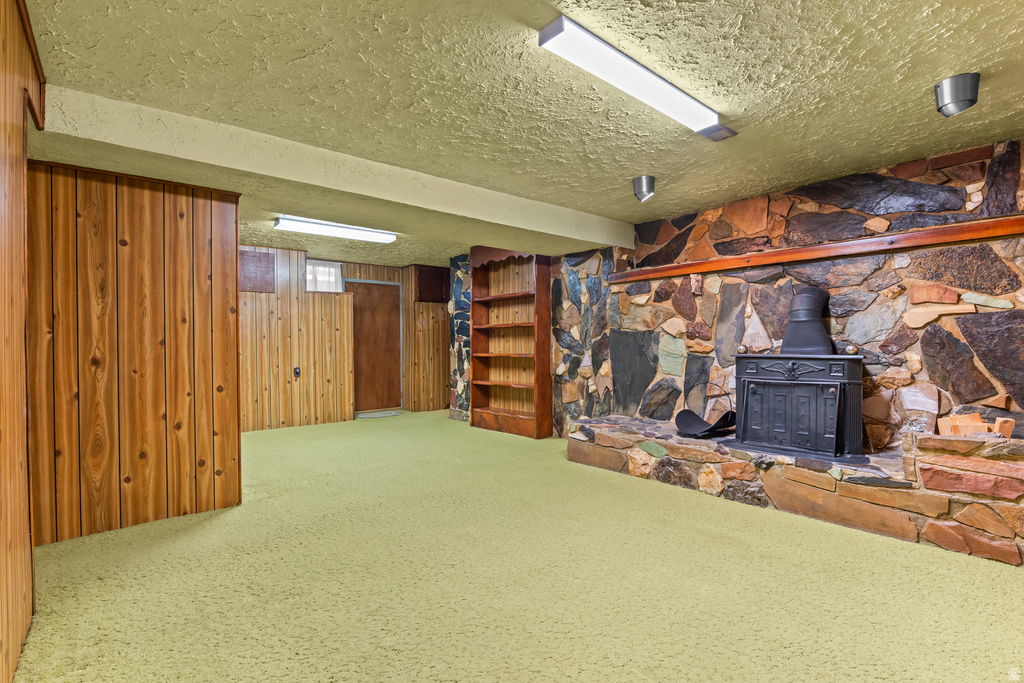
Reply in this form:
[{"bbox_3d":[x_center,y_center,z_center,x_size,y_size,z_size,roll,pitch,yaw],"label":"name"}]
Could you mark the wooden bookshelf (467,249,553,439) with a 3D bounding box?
[{"bbox_3d":[-0.017,-0.060,6.097,0.329,2.361,1.232,-1,0,-41],"label":"wooden bookshelf"}]

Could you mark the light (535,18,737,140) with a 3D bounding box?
[{"bbox_3d":[0.677,-1.205,2.329,1.393,0.068,0.127,-1,0,-41],"label":"light"}]

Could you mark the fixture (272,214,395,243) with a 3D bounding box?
[{"bbox_3d":[-1.871,-1.183,5.237,1.237,0.071,0.221,-1,0,-41],"label":"fixture"}]

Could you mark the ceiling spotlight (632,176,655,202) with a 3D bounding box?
[{"bbox_3d":[1.019,-1.165,3.726,0.166,0.162,0.166,-1,0,-11],"label":"ceiling spotlight"}]

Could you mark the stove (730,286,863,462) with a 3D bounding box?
[{"bbox_3d":[2.150,0.201,3.654,0.658,1.226,0.916,-1,0,-41],"label":"stove"}]

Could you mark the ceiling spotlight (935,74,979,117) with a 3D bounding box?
[{"bbox_3d":[2.159,-1.173,2.344,0.166,0.162,0.166,-1,0,-21],"label":"ceiling spotlight"}]

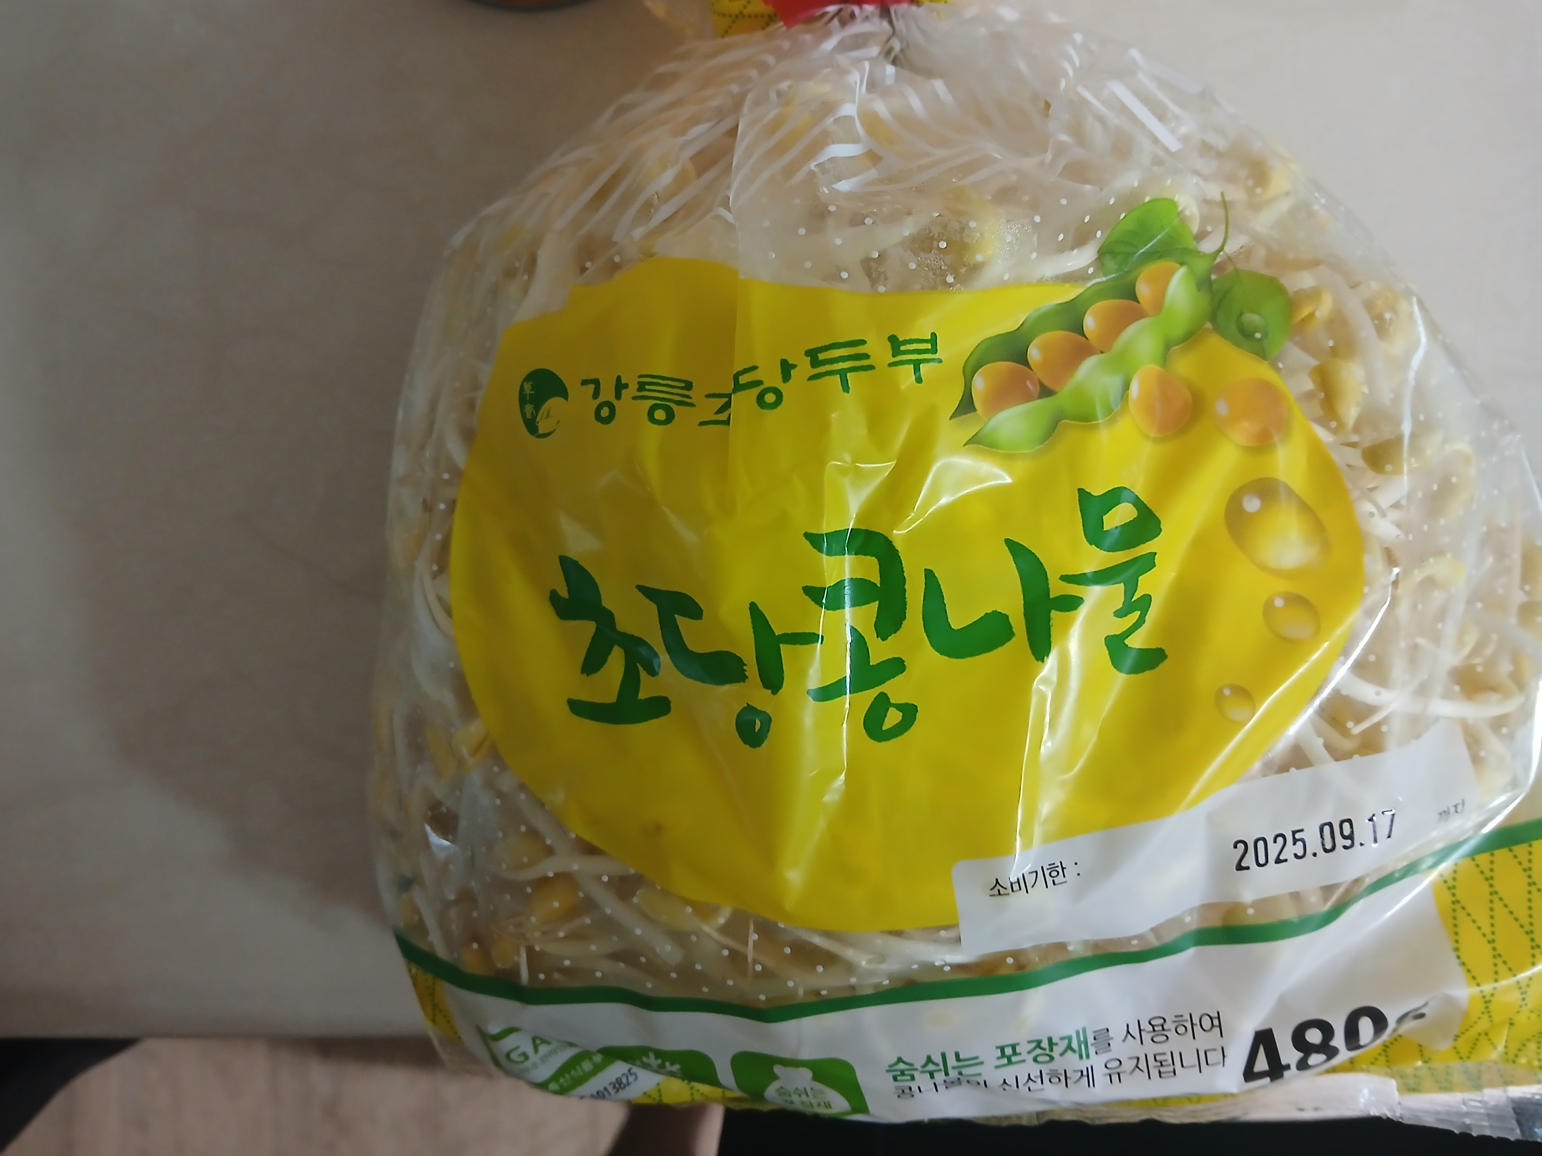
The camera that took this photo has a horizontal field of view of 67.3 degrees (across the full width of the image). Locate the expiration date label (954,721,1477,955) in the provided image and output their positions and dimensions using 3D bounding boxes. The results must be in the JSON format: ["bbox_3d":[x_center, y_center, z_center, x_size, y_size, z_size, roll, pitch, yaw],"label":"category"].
[{"bbox_3d":[0.078,0.046,0.204,0.094,0.008,0.021,-13,107,-3],"label":"expiration date label"}]

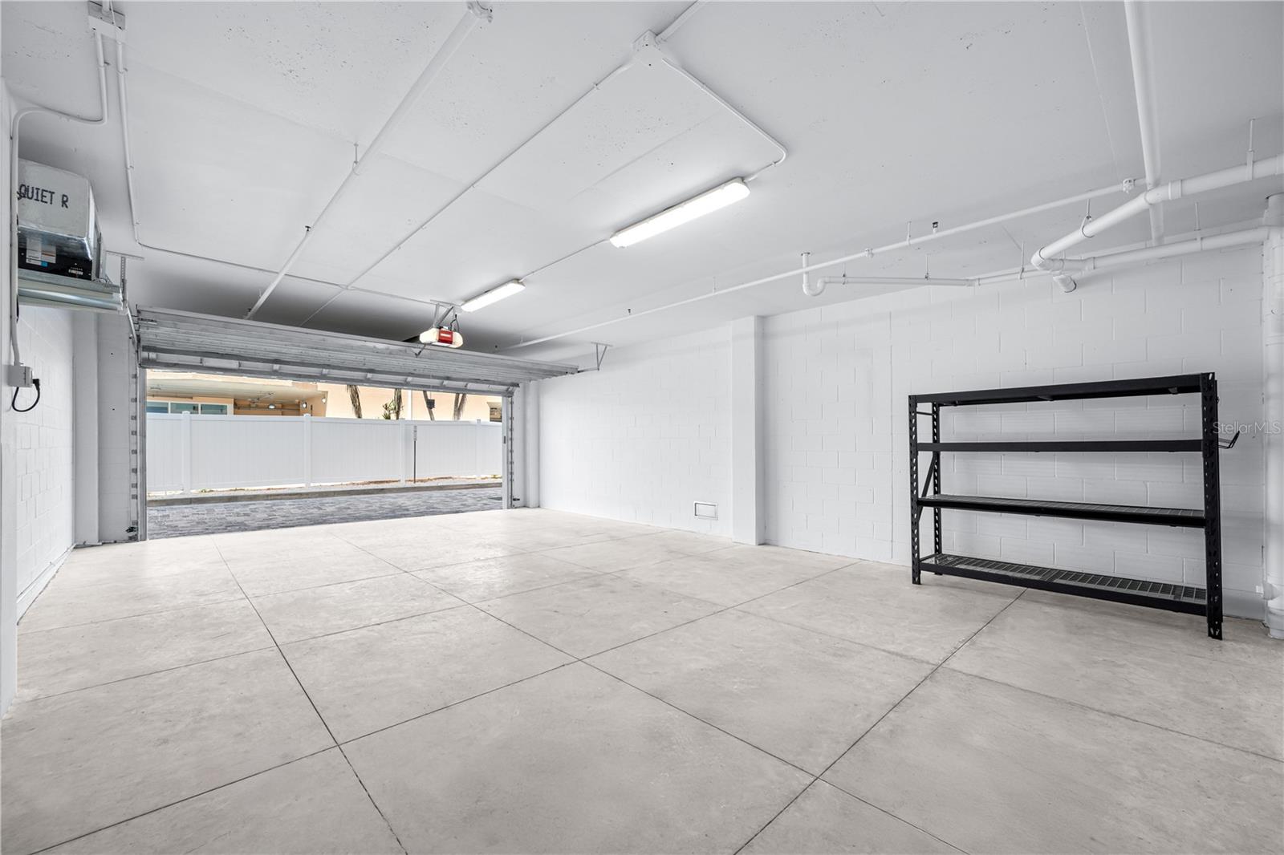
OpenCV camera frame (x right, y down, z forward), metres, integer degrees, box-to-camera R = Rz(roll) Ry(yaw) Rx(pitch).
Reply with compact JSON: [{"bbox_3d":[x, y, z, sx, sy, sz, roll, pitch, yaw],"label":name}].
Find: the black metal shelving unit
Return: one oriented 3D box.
[{"bbox_3d":[3.495,0.565,4.315,0.600,1.820,1.950,2,-3,-43],"label":"black metal shelving unit"}]

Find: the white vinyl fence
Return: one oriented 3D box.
[{"bbox_3d":[-8.095,0.668,14.432,8.850,1.880,0.140,2,-3,-44],"label":"white vinyl fence"}]

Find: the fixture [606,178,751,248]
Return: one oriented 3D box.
[{"bbox_3d":[0.228,-1.565,3.749,0.140,0.095,1.270,2,-3,-44],"label":"fixture"}]

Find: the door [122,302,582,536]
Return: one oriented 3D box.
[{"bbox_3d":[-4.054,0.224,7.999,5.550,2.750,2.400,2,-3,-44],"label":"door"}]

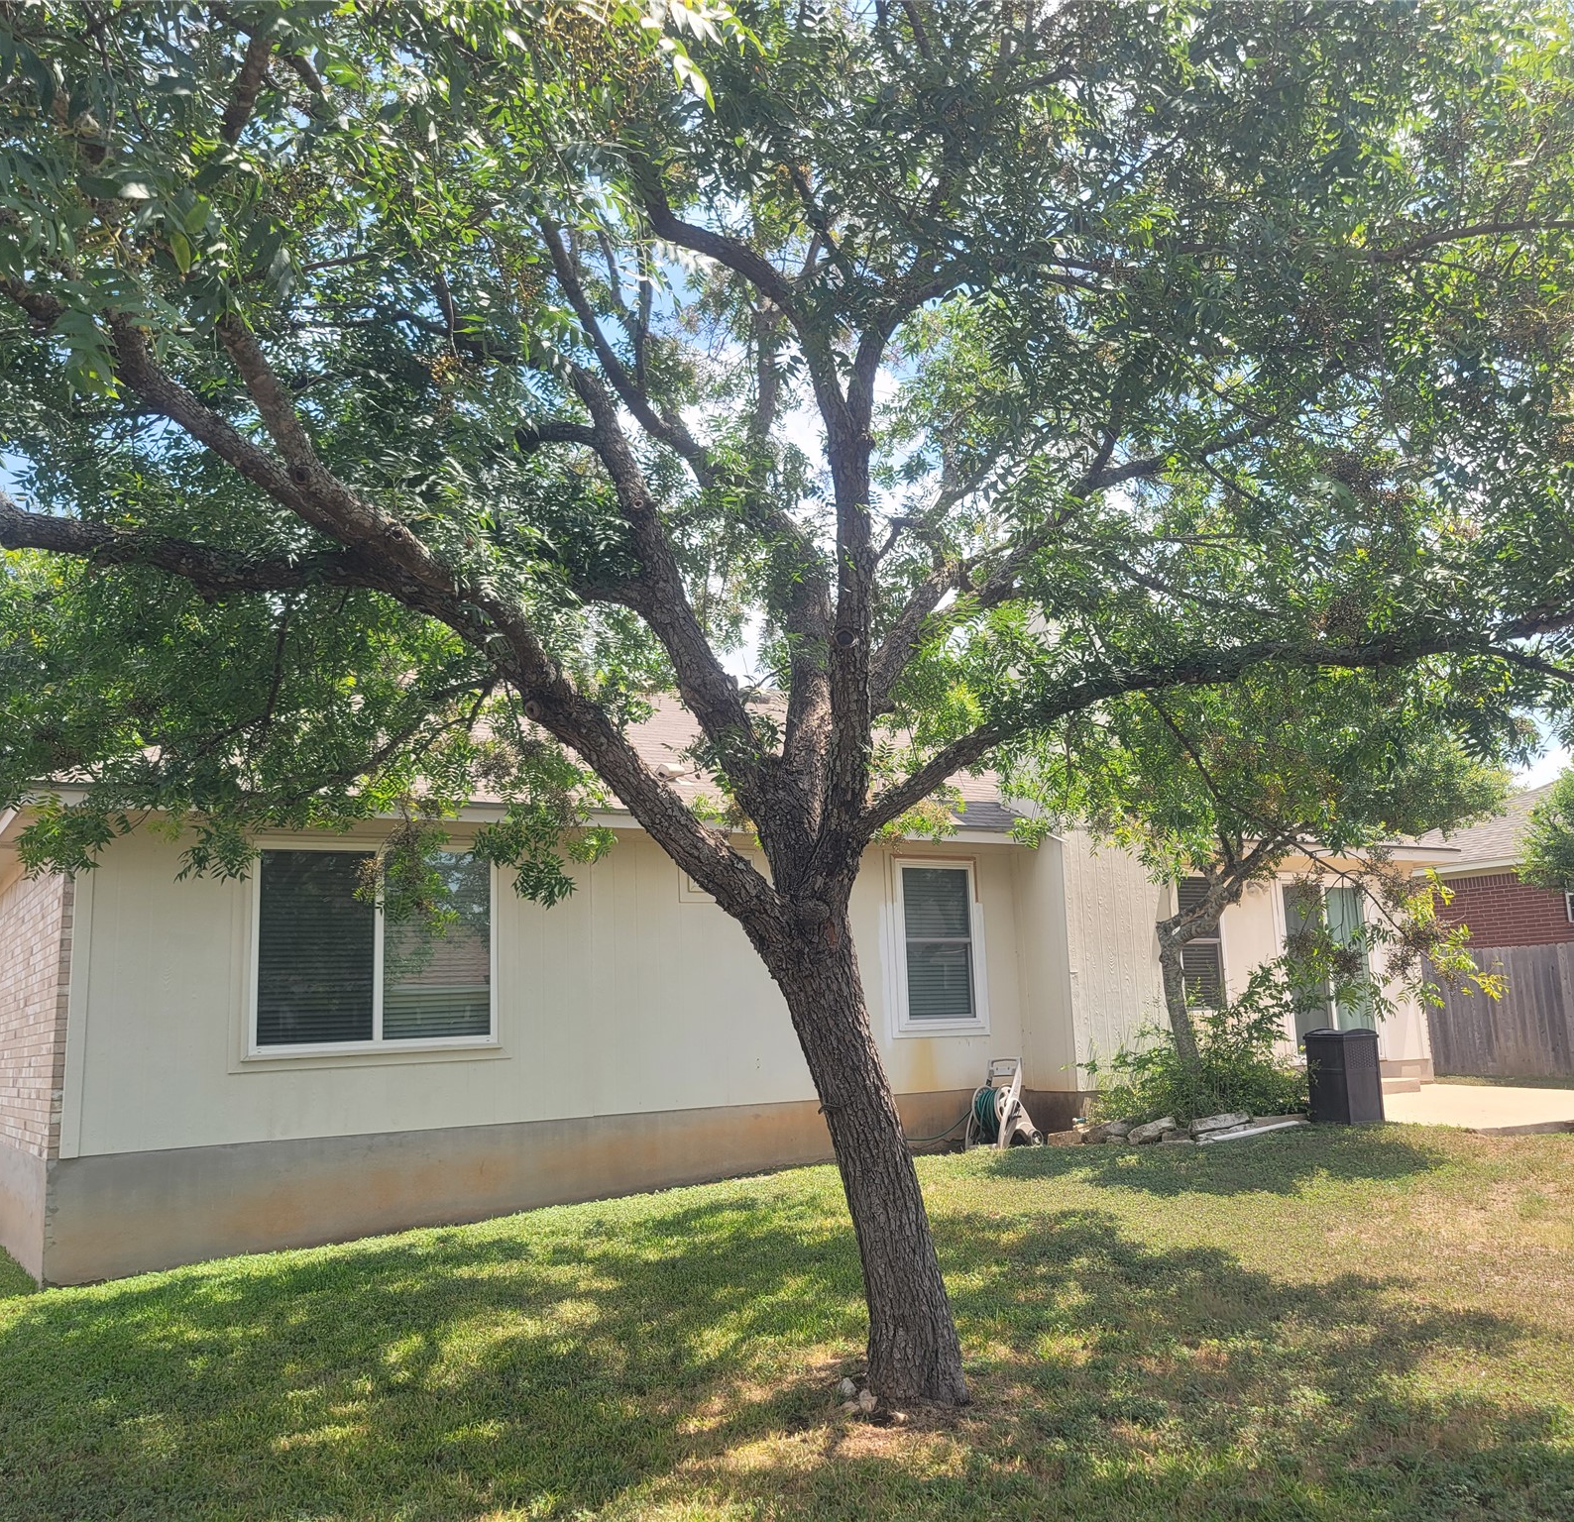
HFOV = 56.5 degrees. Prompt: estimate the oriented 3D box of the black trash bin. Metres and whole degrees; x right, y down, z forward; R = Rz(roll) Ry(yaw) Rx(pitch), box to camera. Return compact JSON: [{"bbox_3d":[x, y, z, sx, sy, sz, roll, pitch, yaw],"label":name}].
[{"bbox_3d":[4.809,2.697,12.641,0.410,0.810,0.410,4,-13,-32],"label":"black trash bin"}]

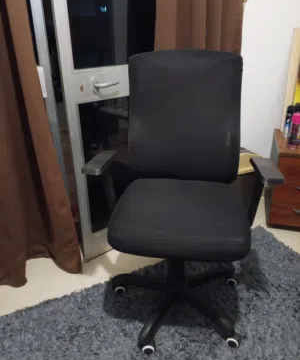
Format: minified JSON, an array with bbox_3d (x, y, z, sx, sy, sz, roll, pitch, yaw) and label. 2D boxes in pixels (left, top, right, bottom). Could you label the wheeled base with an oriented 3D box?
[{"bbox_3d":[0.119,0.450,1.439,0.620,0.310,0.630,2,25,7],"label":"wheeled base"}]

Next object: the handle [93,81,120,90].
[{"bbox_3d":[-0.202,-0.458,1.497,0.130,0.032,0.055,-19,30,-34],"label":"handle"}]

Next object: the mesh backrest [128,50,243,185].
[{"bbox_3d":[0.147,-0.260,1.366,0.465,0.570,0.100,2,15,7],"label":"mesh backrest"}]

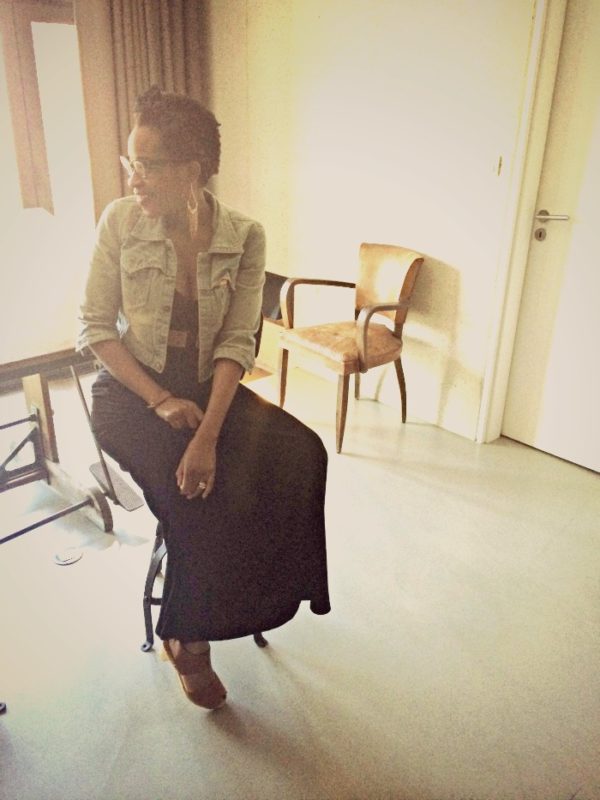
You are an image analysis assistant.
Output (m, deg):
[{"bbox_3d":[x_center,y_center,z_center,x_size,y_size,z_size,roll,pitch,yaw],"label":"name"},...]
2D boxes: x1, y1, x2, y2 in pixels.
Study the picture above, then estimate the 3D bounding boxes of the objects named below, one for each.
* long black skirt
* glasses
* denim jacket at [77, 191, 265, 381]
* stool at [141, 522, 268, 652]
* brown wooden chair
[{"bbox_3d":[-0.221,0.261,1.883,0.440,0.680,0.550,-10,26,-25],"label":"long black skirt"},{"bbox_3d":[-0.330,-0.540,1.599,0.140,0.048,0.140,-23,32,-33],"label":"glasses"},{"bbox_3d":[-0.305,-0.295,1.741,0.450,0.450,0.280,-4,24,-12],"label":"denim jacket"},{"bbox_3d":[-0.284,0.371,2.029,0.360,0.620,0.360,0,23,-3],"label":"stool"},{"bbox_3d":[0.234,-0.268,3.322,0.520,0.810,0.540,-13,27,-31],"label":"brown wooden chair"}]

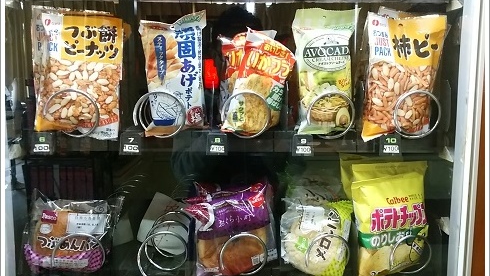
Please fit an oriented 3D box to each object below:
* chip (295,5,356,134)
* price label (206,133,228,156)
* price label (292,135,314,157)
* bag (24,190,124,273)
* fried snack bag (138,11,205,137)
[{"bbox_3d":[0.132,-0.108,0.812,0.107,0.207,0.040,-1,8,-8],"label":"chip"},{"bbox_3d":[-0.045,0.011,0.799,0.035,0.035,0.006,0,7,0],"label":"price label"},{"bbox_3d":[0.087,0.013,0.727,0.030,0.032,0.004,0,8,-1],"label":"price label"},{"bbox_3d":[-0.299,0.163,0.857,0.170,0.141,0.065,-1,-1,-6],"label":"bag"},{"bbox_3d":[-0.110,-0.095,0.732,0.094,0.182,0.040,0,8,-1],"label":"fried snack bag"}]

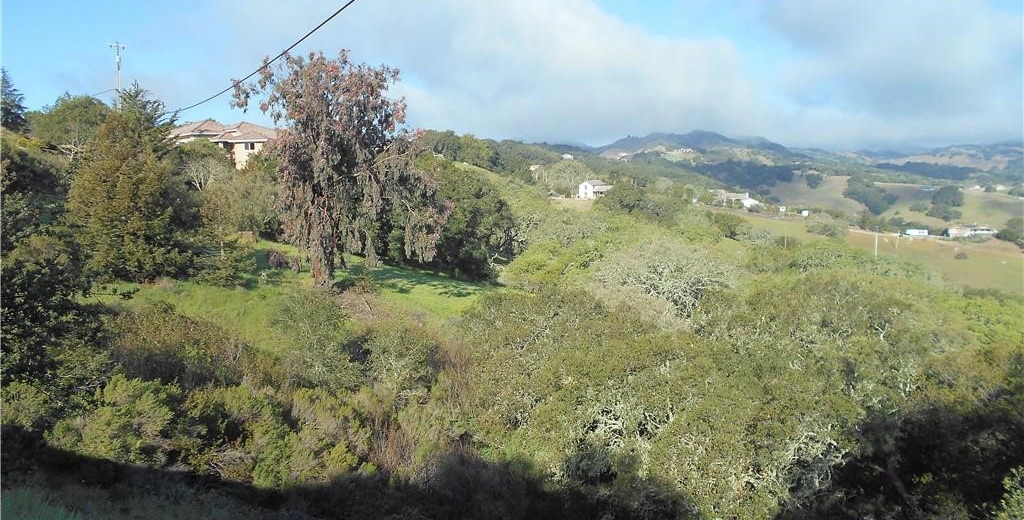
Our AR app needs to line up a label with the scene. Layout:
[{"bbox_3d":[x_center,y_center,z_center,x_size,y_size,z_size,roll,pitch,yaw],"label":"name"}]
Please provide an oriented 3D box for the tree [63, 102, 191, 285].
[{"bbox_3d":[-26.359,-4.720,53.000,8.700,12.300,8.500,0,5,0],"label":"tree"}]

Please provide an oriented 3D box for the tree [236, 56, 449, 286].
[{"bbox_3d":[-11.595,-6.254,52.000,14.400,15.900,13.000,0,5,0],"label":"tree"}]

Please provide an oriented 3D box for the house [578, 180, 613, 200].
[{"bbox_3d":[36.913,-30.724,340.000,10.000,8.800,14.000,4,7,37],"label":"house"}]

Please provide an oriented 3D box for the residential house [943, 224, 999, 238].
[{"bbox_3d":[253.088,-15.749,425.000,27.000,6.900,13.000,3,6,30],"label":"residential house"}]

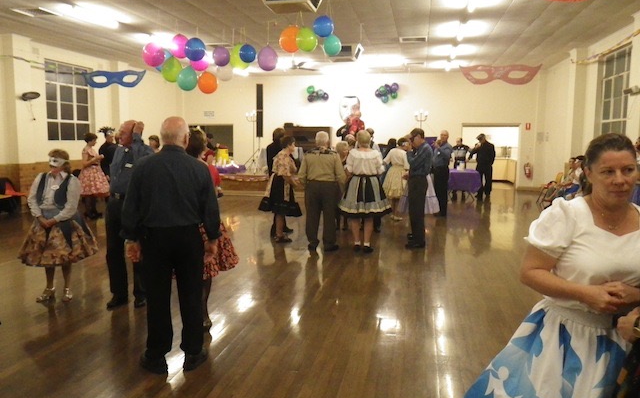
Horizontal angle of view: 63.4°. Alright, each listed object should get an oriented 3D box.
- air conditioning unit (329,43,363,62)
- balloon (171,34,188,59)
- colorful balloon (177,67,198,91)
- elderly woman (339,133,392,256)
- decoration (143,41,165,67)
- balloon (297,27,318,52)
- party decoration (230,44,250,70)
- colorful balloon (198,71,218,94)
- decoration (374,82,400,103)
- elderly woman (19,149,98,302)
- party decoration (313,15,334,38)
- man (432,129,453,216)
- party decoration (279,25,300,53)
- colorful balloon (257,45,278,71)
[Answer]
[{"bbox_3d":[0.498,-3.261,11.696,0.860,0.310,0.850,2,7,11],"label":"air conditioning unit"},{"bbox_3d":[-2.014,-2.209,7.500,0.290,0.362,0.290,2,7,11],"label":"balloon"},{"bbox_3d":[-1.894,-1.715,7.400,0.293,0.357,0.293,2,7,11],"label":"colorful balloon"},{"bbox_3d":[0.644,-0.112,7.474,0.730,1.720,0.630,1,6,2],"label":"elderly woman"},{"bbox_3d":[-2.307,-2.003,7.200,0.317,0.348,0.317,2,7,11],"label":"decoration"},{"bbox_3d":[-0.174,-2.214,7.200,0.292,0.348,0.292,0,7,0],"label":"balloon"},{"bbox_3d":[-1.346,-2.422,8.800,0.340,0.440,0.340,-1,7,-9],"label":"party decoration"},{"bbox_3d":[-1.655,-1.733,7.700,0.300,0.330,0.300,-1,7,-12],"label":"colorful balloon"},{"bbox_3d":[2.103,-3.302,16.126,0.770,0.660,0.420,2,7,11],"label":"decoration"},{"bbox_3d":[-2.593,0.252,5.056,0.750,1.470,0.640,0,6,-3],"label":"elderly woman"},{"bbox_3d":[0.052,-2.432,7.300,0.285,0.310,0.285,1,7,0],"label":"party decoration"},{"bbox_3d":[2.577,-0.538,10.833,0.400,1.770,0.480,-3,8,-30],"label":"man"},{"bbox_3d":[-0.401,-2.188,7.100,0.315,0.384,0.315,0,7,0],"label":"party decoration"},{"bbox_3d":[-0.827,-2.233,8.200,0.320,0.405,0.320,1,6,0],"label":"colorful balloon"}]

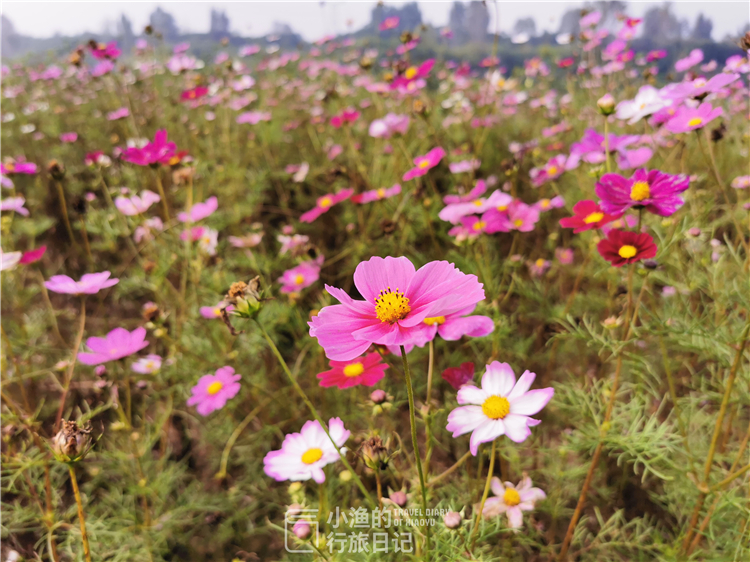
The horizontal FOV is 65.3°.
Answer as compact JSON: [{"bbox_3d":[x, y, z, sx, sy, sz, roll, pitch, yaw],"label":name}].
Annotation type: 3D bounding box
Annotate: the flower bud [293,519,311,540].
[{"bbox_3d":[-0.046,0.157,0.370,0.011,0.013,0.011,-17,7,-14],"label":"flower bud"}]

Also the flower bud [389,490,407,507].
[{"bbox_3d":[0.016,0.152,0.409,0.011,0.011,0.011,0,27,0],"label":"flower bud"}]

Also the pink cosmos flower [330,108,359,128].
[{"bbox_3d":[-0.056,-0.321,1.165,0.063,0.028,0.063,-17,23,7],"label":"pink cosmos flower"}]

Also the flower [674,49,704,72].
[{"bbox_3d":[0.690,-0.478,1.279,0.064,0.020,0.064,-40,20,14],"label":"flower"}]

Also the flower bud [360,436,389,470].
[{"bbox_3d":[0.000,0.103,0.351,0.017,0.021,0.017,0,24,0],"label":"flower bud"}]

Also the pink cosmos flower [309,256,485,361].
[{"bbox_3d":[0.010,0.015,0.255,0.076,0.026,0.074,-12,23,2],"label":"pink cosmos flower"}]

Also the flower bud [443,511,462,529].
[{"bbox_3d":[0.049,0.151,0.370,0.011,0.011,0.011,0,27,0],"label":"flower bud"}]

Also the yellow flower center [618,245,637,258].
[{"bbox_3d":[0.199,-0.022,0.460,0.014,0.006,0.014,0,39,23],"label":"yellow flower center"}]

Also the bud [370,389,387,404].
[{"bbox_3d":[0.003,0.087,0.440,0.011,0.011,0.011,-3,9,0],"label":"bud"}]

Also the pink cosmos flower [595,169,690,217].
[{"bbox_3d":[0.222,-0.070,0.489,0.072,0.024,0.072,-3,33,1],"label":"pink cosmos flower"}]

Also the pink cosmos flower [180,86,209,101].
[{"bbox_3d":[-0.430,-0.447,1.401,0.068,0.018,0.068,-11,29,4],"label":"pink cosmos flower"}]

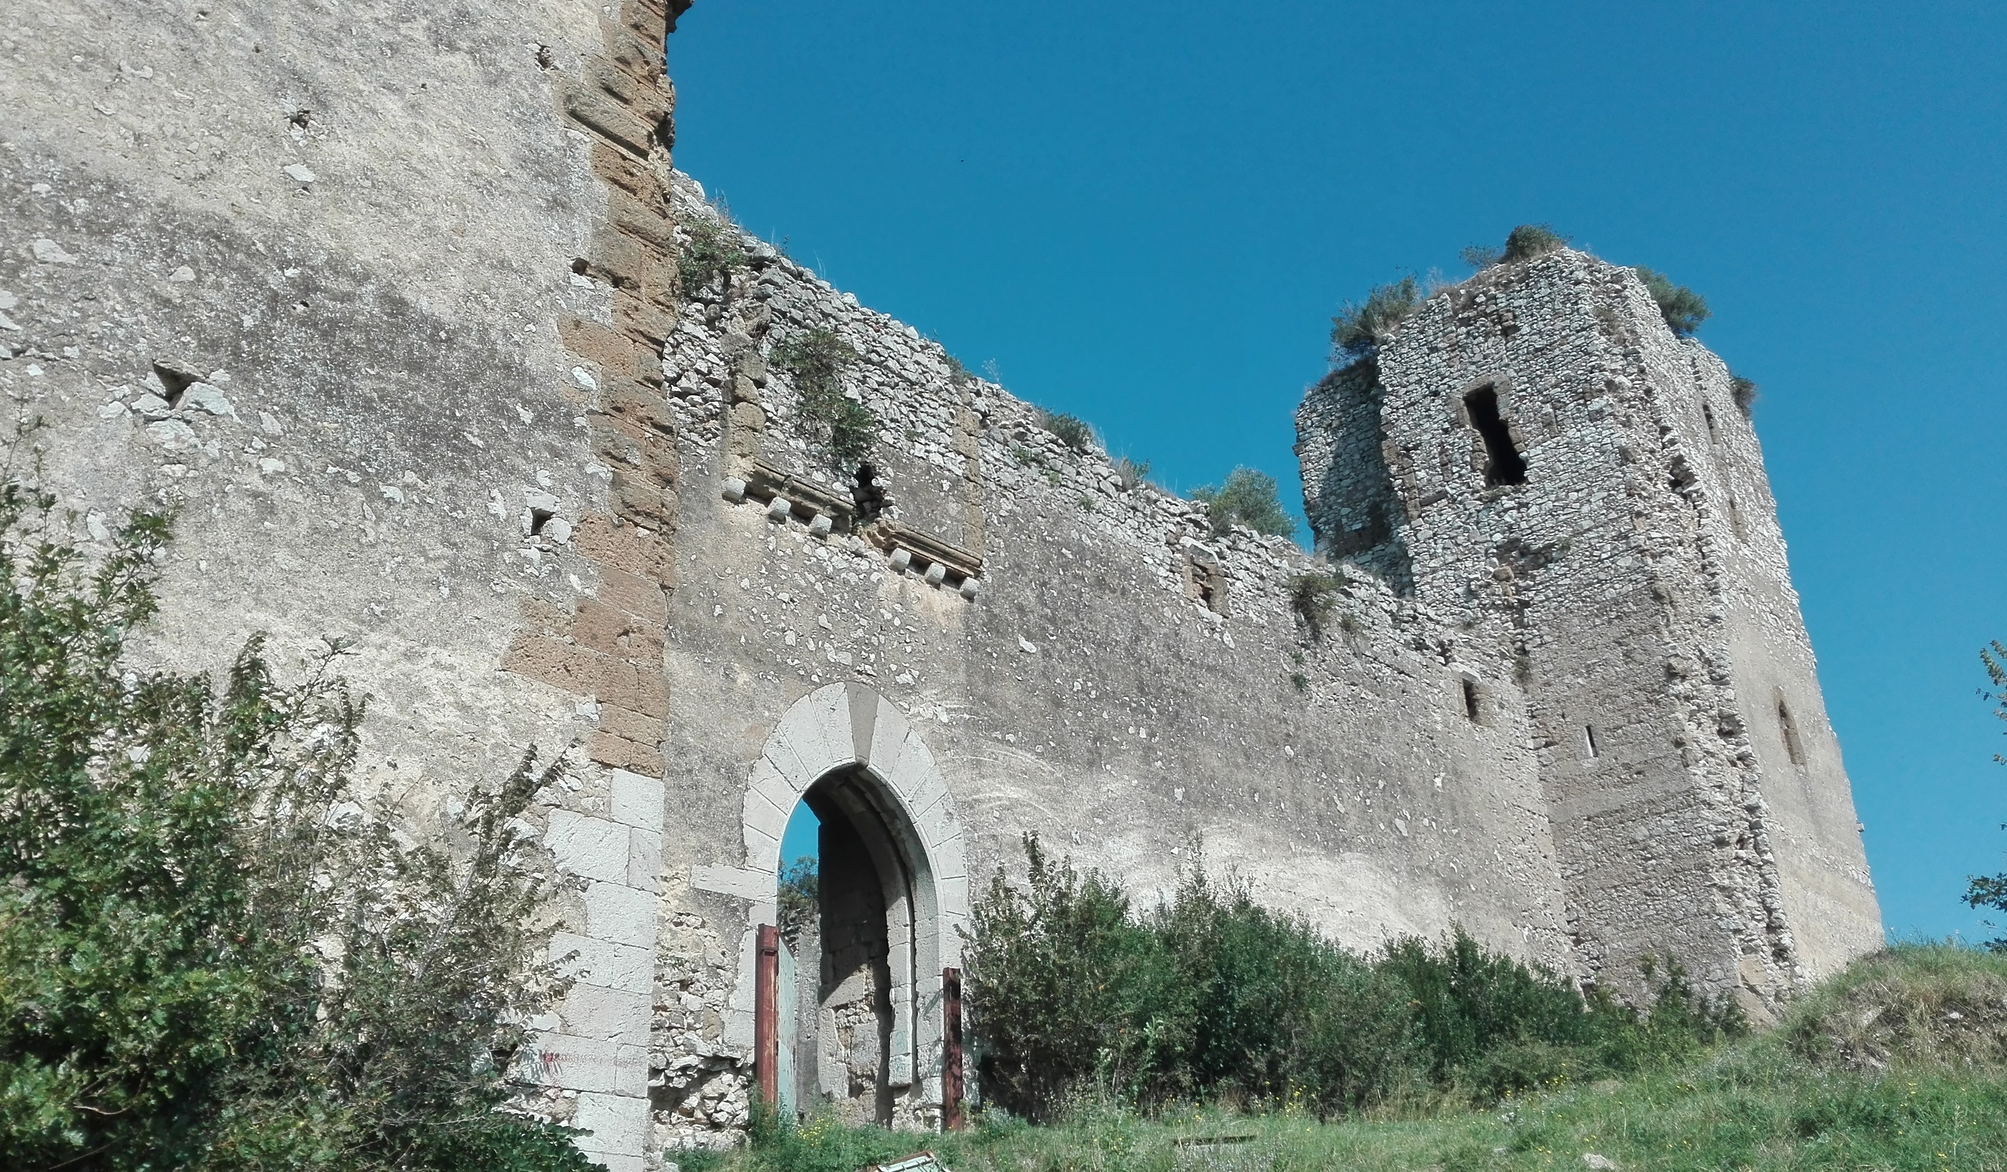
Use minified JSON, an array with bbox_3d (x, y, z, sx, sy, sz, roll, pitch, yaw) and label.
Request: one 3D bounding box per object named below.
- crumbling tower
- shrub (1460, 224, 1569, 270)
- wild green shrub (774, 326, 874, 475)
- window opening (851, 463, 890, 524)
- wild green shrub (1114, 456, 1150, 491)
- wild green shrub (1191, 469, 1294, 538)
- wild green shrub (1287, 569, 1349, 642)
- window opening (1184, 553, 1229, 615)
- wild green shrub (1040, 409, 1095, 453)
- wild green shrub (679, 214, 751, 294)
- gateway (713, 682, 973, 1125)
[{"bbox_3d":[12.966,2.121,33.927,7.810,16.060,8.360,-22,-31,37],"label":"crumbling tower"},{"bbox_3d":[11.866,-7.829,34.560,1.800,1.100,1.600,-22,-31,37],"label":"shrub"},{"bbox_3d":[-1.999,-2.062,16.644,0.500,1.850,1.450,-22,-31,37],"label":"wild green shrub"},{"bbox_3d":[-1.649,-0.982,17.037,0.400,0.548,0.580,-22,-31,37],"label":"window opening"},{"bbox_3d":[1.886,-1.647,21.870,0.550,0.600,0.600,-22,-31,37],"label":"wild green shrub"},{"bbox_3d":[3.980,-1.372,24.636,1.400,1.200,1.700,-22,-31,37],"label":"wild green shrub"},{"bbox_3d":[5.093,0.317,24.171,0.800,1.200,1.200,-22,-31,37],"label":"wild green shrub"},{"bbox_3d":[2.833,0.040,22.032,0.400,0.664,1.030,-22,-31,37],"label":"window opening"},{"bbox_3d":[0.882,-2.137,20.714,0.700,0.600,0.900,-22,-31,37],"label":"wild green shrub"},{"bbox_3d":[-3.163,-3.626,16.321,0.600,0.950,0.900,-22,-31,37],"label":"wild green shrub"},{"bbox_3d":[-1.807,3.208,15.268,1.100,4.455,3.300,-22,-31,37],"label":"gateway"}]

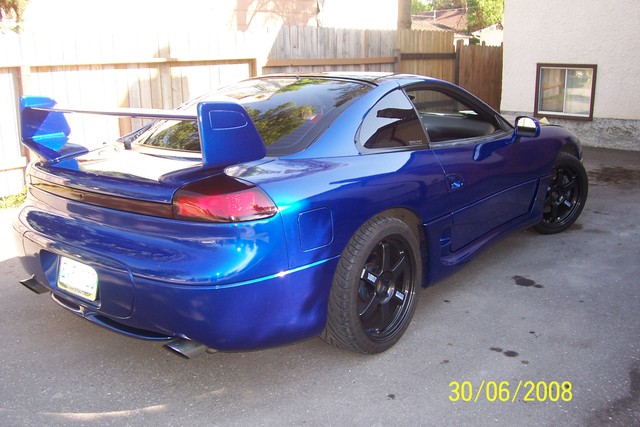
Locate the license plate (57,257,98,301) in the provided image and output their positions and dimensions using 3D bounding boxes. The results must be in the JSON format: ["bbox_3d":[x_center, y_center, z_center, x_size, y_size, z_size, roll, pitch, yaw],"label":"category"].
[{"bbox_3d":[-1.043,0.280,2.601,0.305,0.155,0.020,10,6,38],"label":"license plate"}]

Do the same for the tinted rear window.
[{"bbox_3d":[-0.338,-0.562,3.302,1.150,0.140,0.990,10,37,38],"label":"tinted rear window"}]

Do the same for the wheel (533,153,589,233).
[{"bbox_3d":[1.821,-0.175,4.843,0.644,0.644,0.250,-9,16,-26],"label":"wheel"}]

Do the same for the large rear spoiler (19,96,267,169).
[{"bbox_3d":[-0.841,-0.350,2.715,1.370,0.330,0.360,10,18,38],"label":"large rear spoiler"}]

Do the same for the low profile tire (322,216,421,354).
[{"bbox_3d":[0.237,0.346,2.954,0.250,0.644,0.644,7,16,39],"label":"low profile tire"}]

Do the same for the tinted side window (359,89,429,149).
[{"bbox_3d":[0.344,-0.471,3.061,0.630,0.330,0.100,-14,-16,-42],"label":"tinted side window"}]

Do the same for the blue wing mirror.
[{"bbox_3d":[1.345,-0.559,3.923,0.190,0.150,0.120,10,18,38],"label":"blue wing mirror"}]

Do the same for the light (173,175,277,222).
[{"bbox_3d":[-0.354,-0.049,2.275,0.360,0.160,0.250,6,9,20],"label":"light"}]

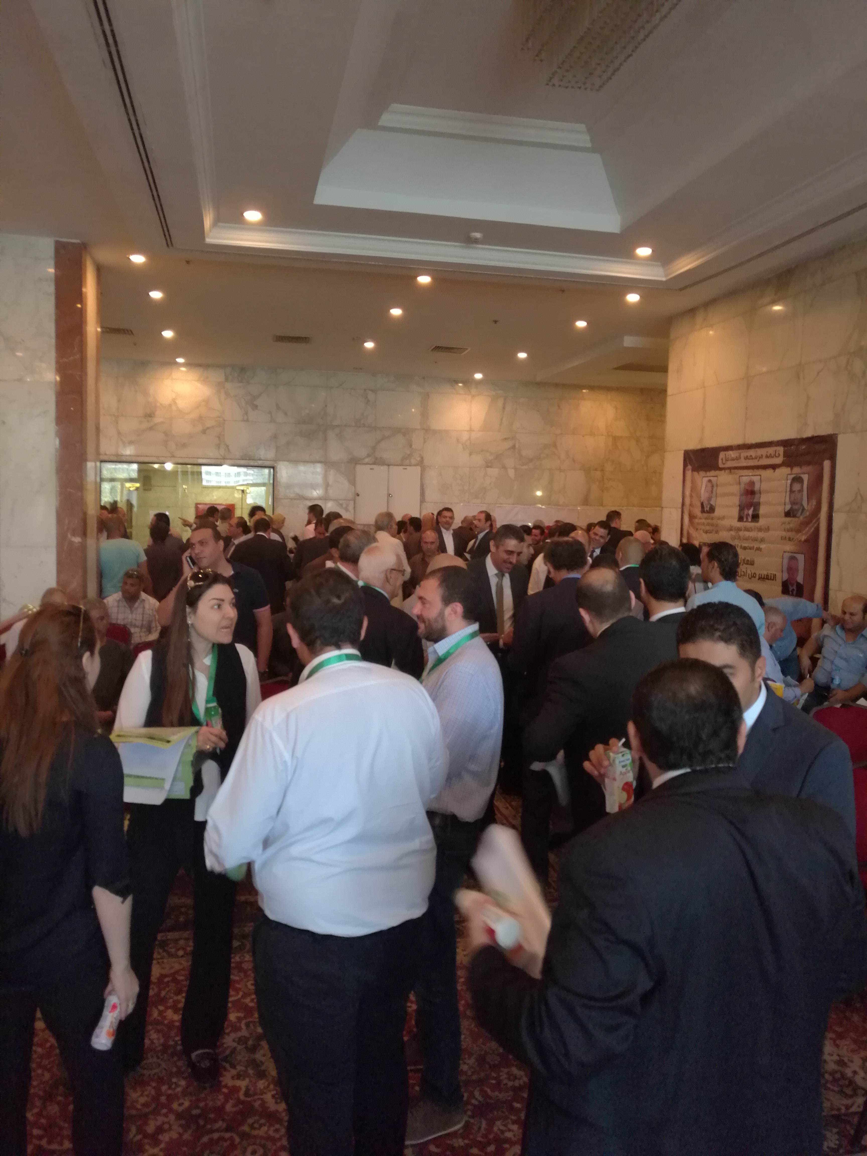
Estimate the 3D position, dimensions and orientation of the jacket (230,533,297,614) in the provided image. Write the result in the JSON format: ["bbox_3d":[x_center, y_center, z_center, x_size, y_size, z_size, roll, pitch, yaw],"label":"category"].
[{"bbox_3d":[-1.526,-0.060,8.000,0.600,0.740,0.360,1,5,-3],"label":"jacket"}]

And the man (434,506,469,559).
[{"bbox_3d":[0.191,0.158,9.800,0.520,1.790,0.340,3,5,20],"label":"man"}]

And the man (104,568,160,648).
[{"bbox_3d":[-2.298,0.595,6.900,0.560,1.290,0.750,0,5,-14],"label":"man"}]

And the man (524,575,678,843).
[{"bbox_3d":[0.609,0.812,3.051,0.570,1.680,0.430,0,5,-18],"label":"man"}]

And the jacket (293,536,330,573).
[{"bbox_3d":[-1.068,-0.064,8.500,0.540,0.730,0.340,1,5,-6],"label":"jacket"}]

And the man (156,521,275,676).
[{"bbox_3d":[-1.126,0.581,4.643,0.560,1.765,0.420,3,5,14],"label":"man"}]

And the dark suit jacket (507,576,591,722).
[{"bbox_3d":[0.615,0.351,4.250,0.560,0.730,0.360,-1,5,-22],"label":"dark suit jacket"}]

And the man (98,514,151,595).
[{"bbox_3d":[-2.703,0.309,7.700,0.560,1.710,0.340,0,5,-13],"label":"man"}]

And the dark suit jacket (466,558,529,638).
[{"bbox_3d":[0.315,0.294,4.618,0.500,0.740,0.360,-1,6,-30],"label":"dark suit jacket"}]

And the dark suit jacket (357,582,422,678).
[{"bbox_3d":[-0.285,0.389,3.867,0.500,0.730,0.340,5,6,37],"label":"dark suit jacket"}]

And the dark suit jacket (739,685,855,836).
[{"bbox_3d":[0.637,0.614,2.001,0.540,0.720,0.360,4,5,23],"label":"dark suit jacket"}]

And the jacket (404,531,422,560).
[{"bbox_3d":[-0.230,-0.138,10.200,0.500,0.720,0.320,-2,6,-37],"label":"jacket"}]

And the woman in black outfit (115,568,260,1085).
[{"bbox_3d":[-0.792,0.807,2.900,0.500,1.640,0.380,0,5,-20],"label":"woman in black outfit"}]

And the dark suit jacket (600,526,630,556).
[{"bbox_3d":[2.296,-0.272,11.416,0.540,0.740,0.360,4,5,23],"label":"dark suit jacket"}]

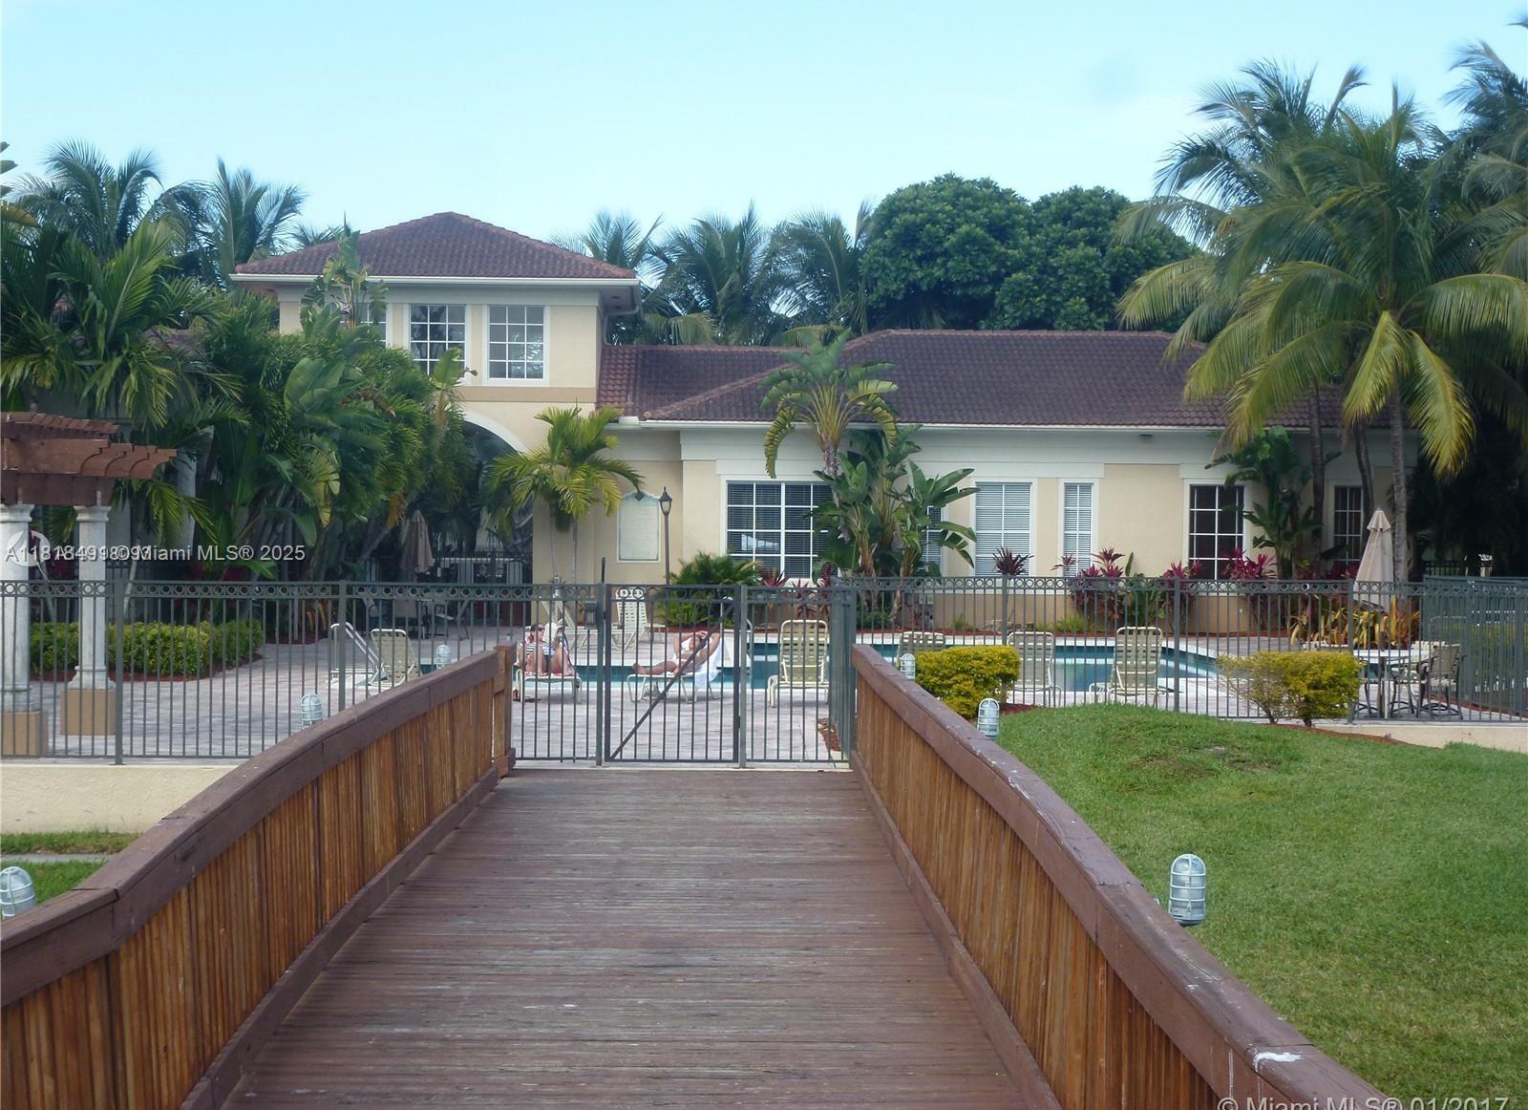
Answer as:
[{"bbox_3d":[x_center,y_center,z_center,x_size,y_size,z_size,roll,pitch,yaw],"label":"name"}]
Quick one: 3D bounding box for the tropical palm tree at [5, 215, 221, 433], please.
[{"bbox_3d":[-10.300,-1.850,42.500,3.600,6.800,3.500,1,0,-1],"label":"tropical palm tree"}]

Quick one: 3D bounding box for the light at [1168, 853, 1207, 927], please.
[{"bbox_3d":[1.273,1.007,8.100,0.118,0.223,0.118,1,0,-1],"label":"light"}]

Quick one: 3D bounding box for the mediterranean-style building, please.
[{"bbox_3d":[1.150,-2.870,58.700,23.600,8.850,10.400,1,0,-1],"label":"mediterranean-style building"}]

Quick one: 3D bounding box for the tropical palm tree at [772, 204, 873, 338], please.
[{"bbox_3d":[1.700,-4.400,78.000,4.200,11.400,4.200,1,0,-1],"label":"tropical palm tree"}]

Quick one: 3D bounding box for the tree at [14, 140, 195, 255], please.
[{"bbox_3d":[-18.600,-5.300,76.000,5.300,12.900,5.200,1,0,-1],"label":"tree"}]

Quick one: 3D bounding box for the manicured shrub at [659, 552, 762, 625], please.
[{"bbox_3d":[-1.050,0.700,53.300,2.050,1.500,1.800,1,0,-1],"label":"manicured shrub"}]

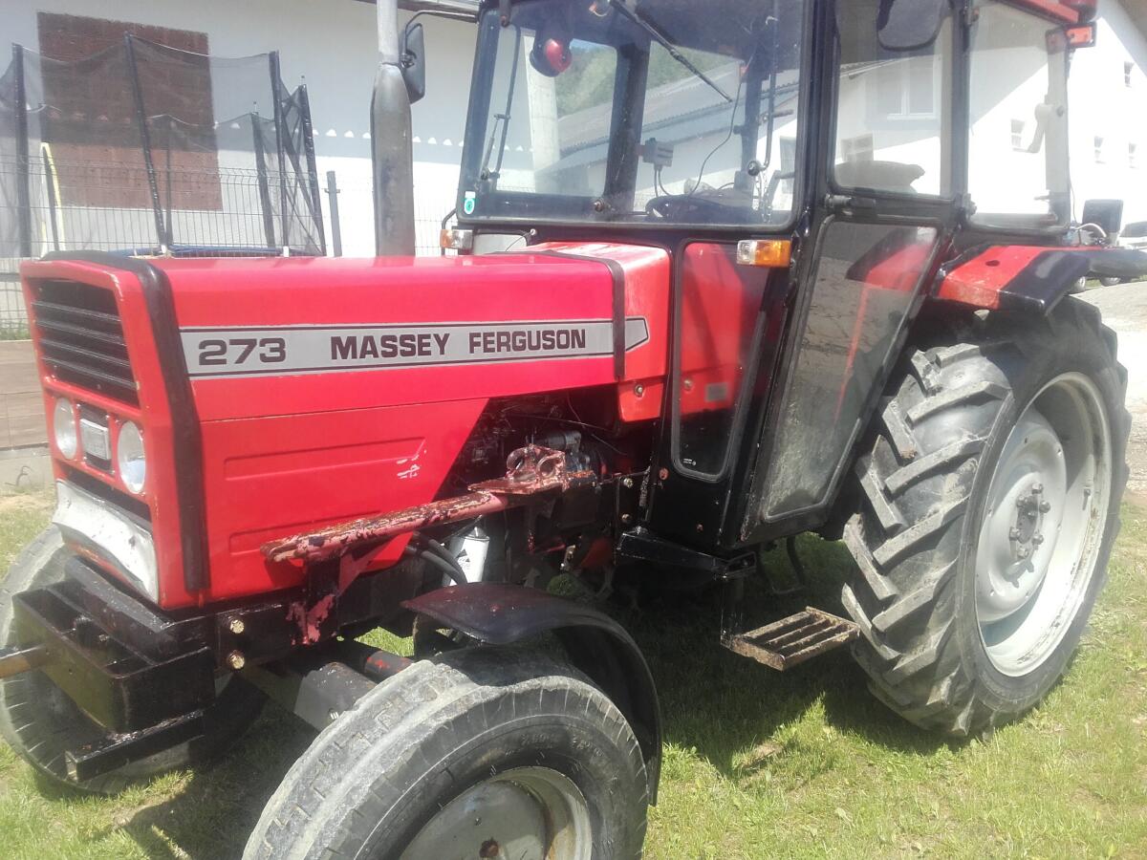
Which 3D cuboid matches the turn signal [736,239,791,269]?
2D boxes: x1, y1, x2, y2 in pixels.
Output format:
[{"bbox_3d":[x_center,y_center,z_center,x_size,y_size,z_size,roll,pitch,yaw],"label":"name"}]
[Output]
[{"bbox_3d":[0.453,-0.420,2.440,0.045,0.062,0.132,-8,14,-42],"label":"turn signal"}]

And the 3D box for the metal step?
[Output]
[{"bbox_3d":[0.576,0.546,2.692,0.361,0.036,0.174,-8,14,-42],"label":"metal step"}]

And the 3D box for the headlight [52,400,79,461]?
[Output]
[{"bbox_3d":[-1.055,-0.007,2.179,0.060,0.137,0.137,-8,14,-42],"label":"headlight"}]

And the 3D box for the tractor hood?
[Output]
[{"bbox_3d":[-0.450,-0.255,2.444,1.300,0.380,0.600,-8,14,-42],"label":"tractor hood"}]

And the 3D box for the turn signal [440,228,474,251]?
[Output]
[{"bbox_3d":[-0.370,-0.609,3.270,0.045,0.062,0.132,-8,14,-42],"label":"turn signal"}]

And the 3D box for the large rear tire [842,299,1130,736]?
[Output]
[{"bbox_3d":[1.395,0.283,3.350,1.437,1.437,0.285,-8,14,-42],"label":"large rear tire"}]

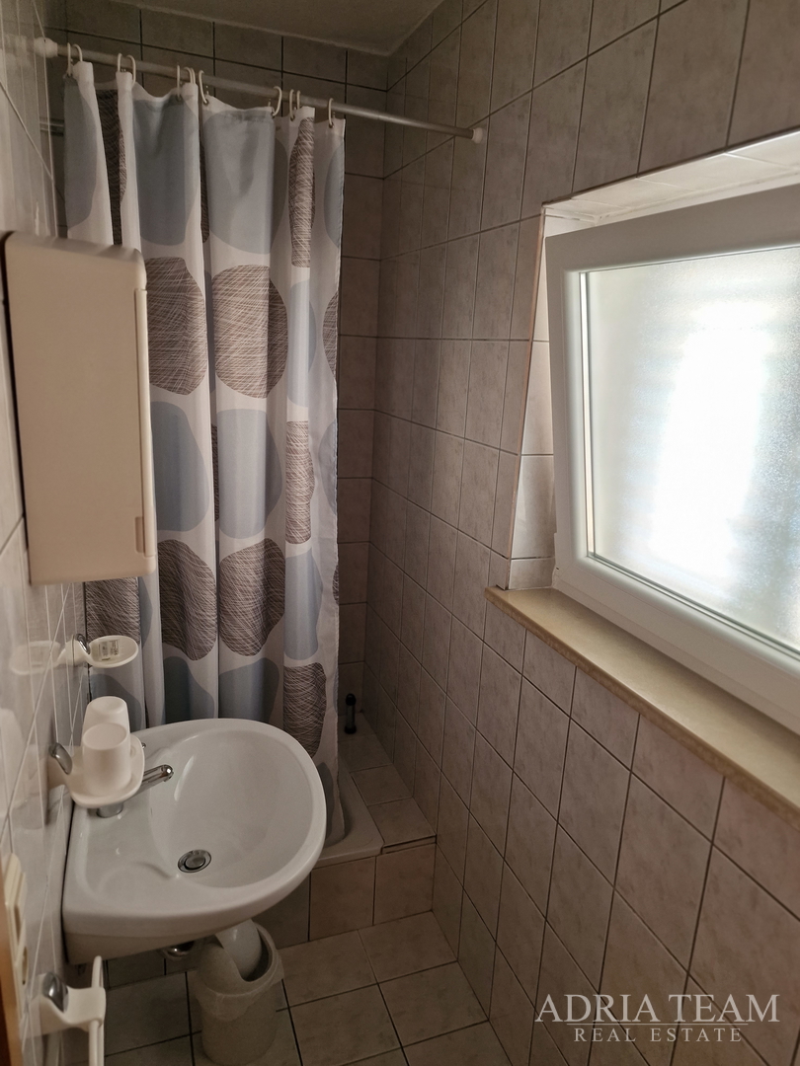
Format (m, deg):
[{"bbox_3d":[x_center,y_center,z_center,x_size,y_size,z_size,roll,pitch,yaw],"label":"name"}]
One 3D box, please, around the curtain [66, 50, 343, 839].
[{"bbox_3d":[-0.446,0.011,1.806,0.676,2.016,0.130,-3,16,-20],"label":"curtain"}]

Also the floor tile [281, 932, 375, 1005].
[{"bbox_3d":[-0.217,1.274,2.075,0.257,0.010,0.200,-3,16,-20],"label":"floor tile"}]

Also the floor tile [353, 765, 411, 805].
[{"bbox_3d":[-0.066,0.878,2.466,0.164,0.010,0.200,-3,16,-20],"label":"floor tile"}]

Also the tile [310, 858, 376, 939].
[{"bbox_3d":[-0.174,1.113,2.161,0.204,0.260,0.010,-3,16,-20],"label":"tile"}]

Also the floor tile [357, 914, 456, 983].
[{"bbox_3d":[0.020,1.262,2.162,0.248,0.010,0.200,-3,16,-20],"label":"floor tile"}]

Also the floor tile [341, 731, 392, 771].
[{"bbox_3d":[-0.134,0.826,2.647,0.164,0.010,0.200,-3,16,-20],"label":"floor tile"}]

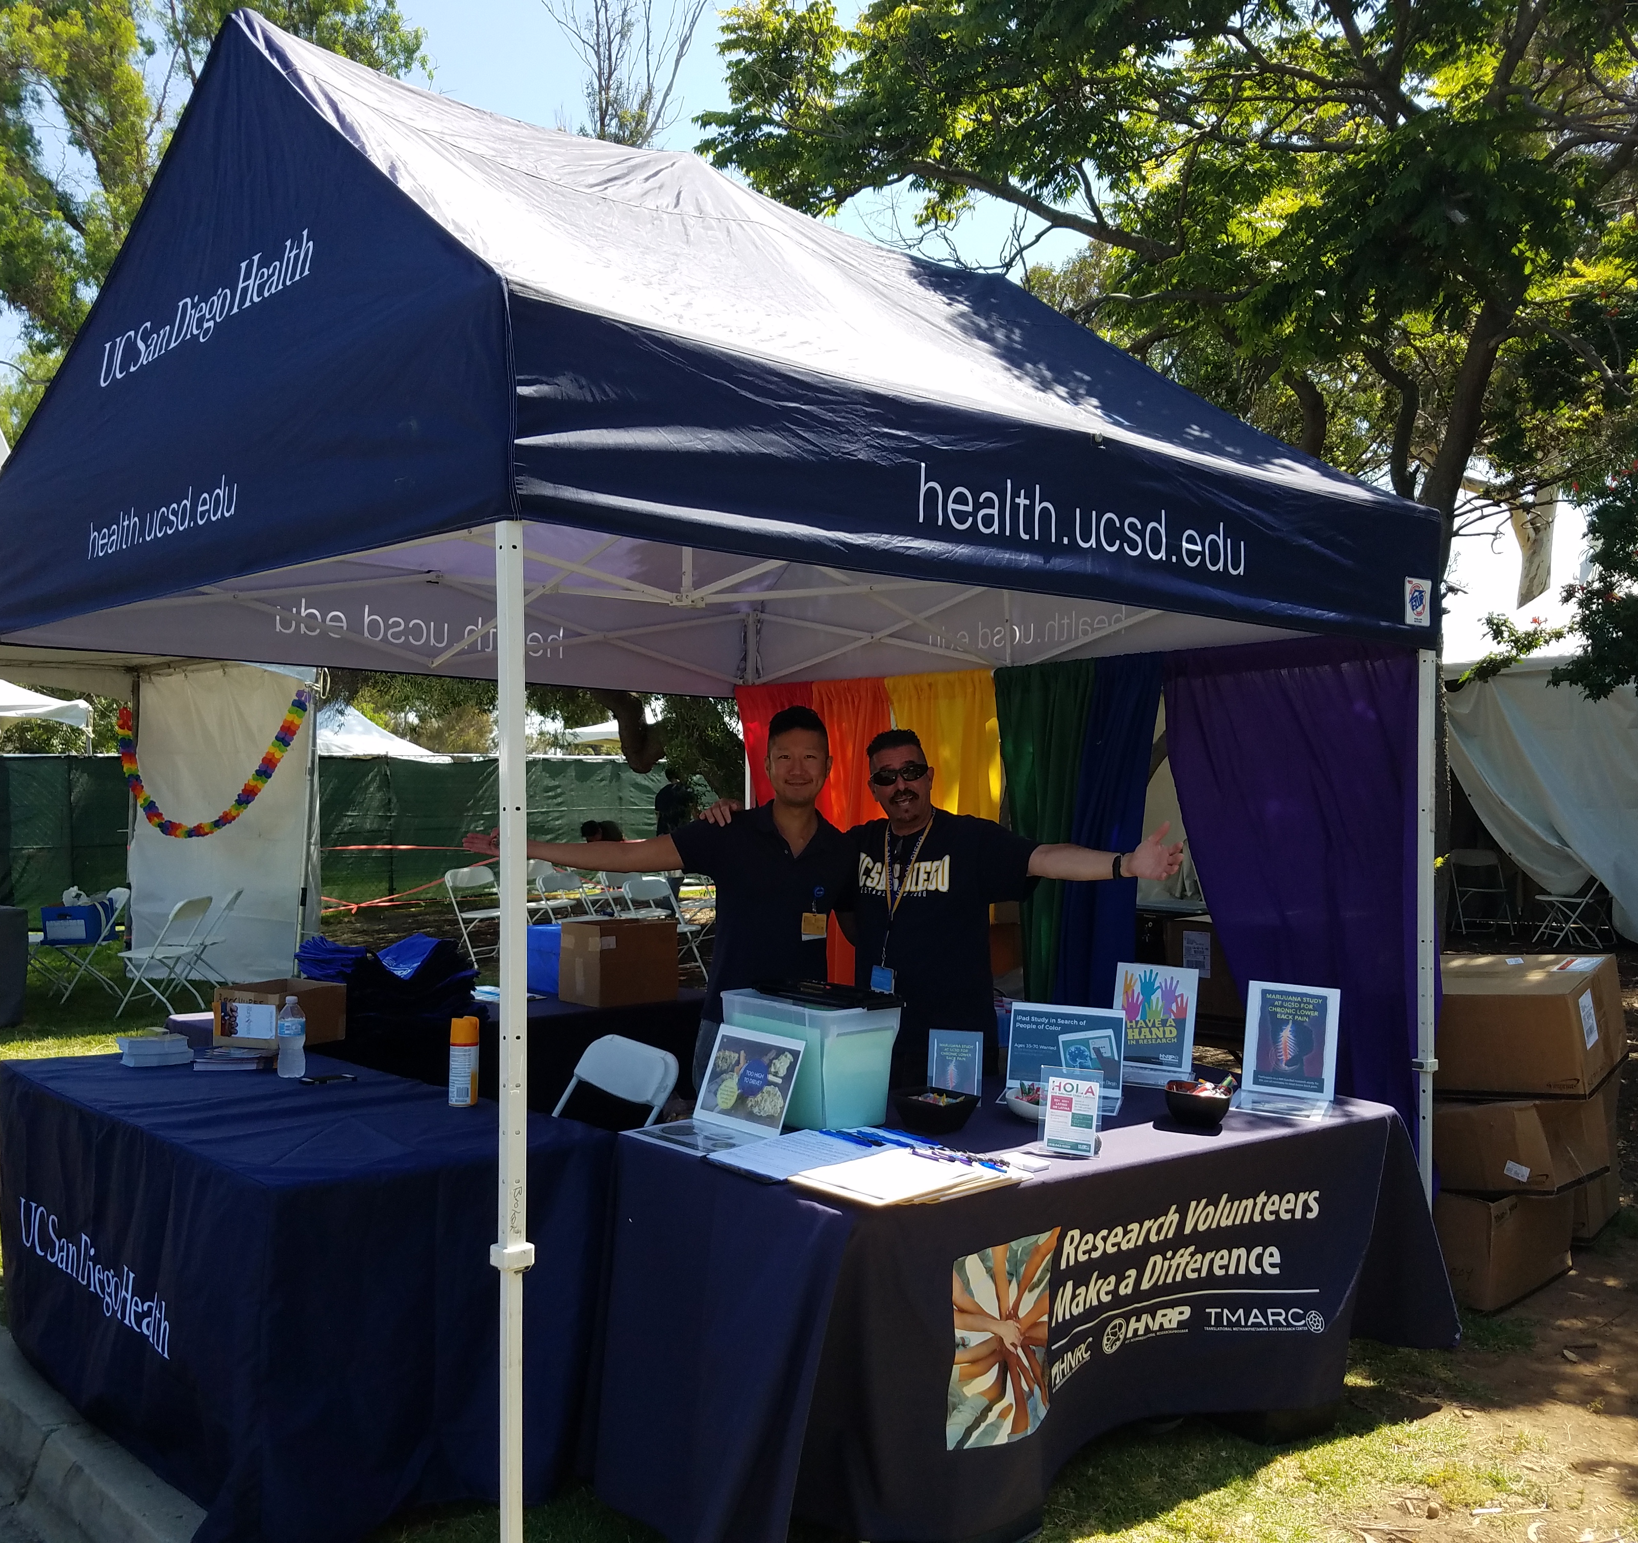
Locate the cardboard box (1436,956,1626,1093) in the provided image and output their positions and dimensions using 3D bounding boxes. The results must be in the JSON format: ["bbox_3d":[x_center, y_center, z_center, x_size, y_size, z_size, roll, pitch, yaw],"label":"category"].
[{"bbox_3d":[2.198,0.811,4.988,0.590,0.315,0.530,-6,3,41],"label":"cardboard box"}]

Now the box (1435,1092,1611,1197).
[{"bbox_3d":[2.154,1.122,4.807,0.430,0.255,0.440,0,-1,42],"label":"box"}]

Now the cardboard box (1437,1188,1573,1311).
[{"bbox_3d":[1.963,1.390,4.728,0.600,0.310,0.450,1,-1,-44],"label":"cardboard box"}]

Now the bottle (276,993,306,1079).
[{"bbox_3d":[-1.359,0.678,3.987,0.068,0.206,0.068,0,-1,0],"label":"bottle"}]

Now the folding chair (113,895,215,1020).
[{"bbox_3d":[-4.316,1.203,10.226,0.470,0.785,0.450,0,-1,3],"label":"folding chair"}]

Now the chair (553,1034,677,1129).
[{"bbox_3d":[-0.696,1.151,4.306,0.480,0.790,0.450,1,-1,-39],"label":"chair"}]

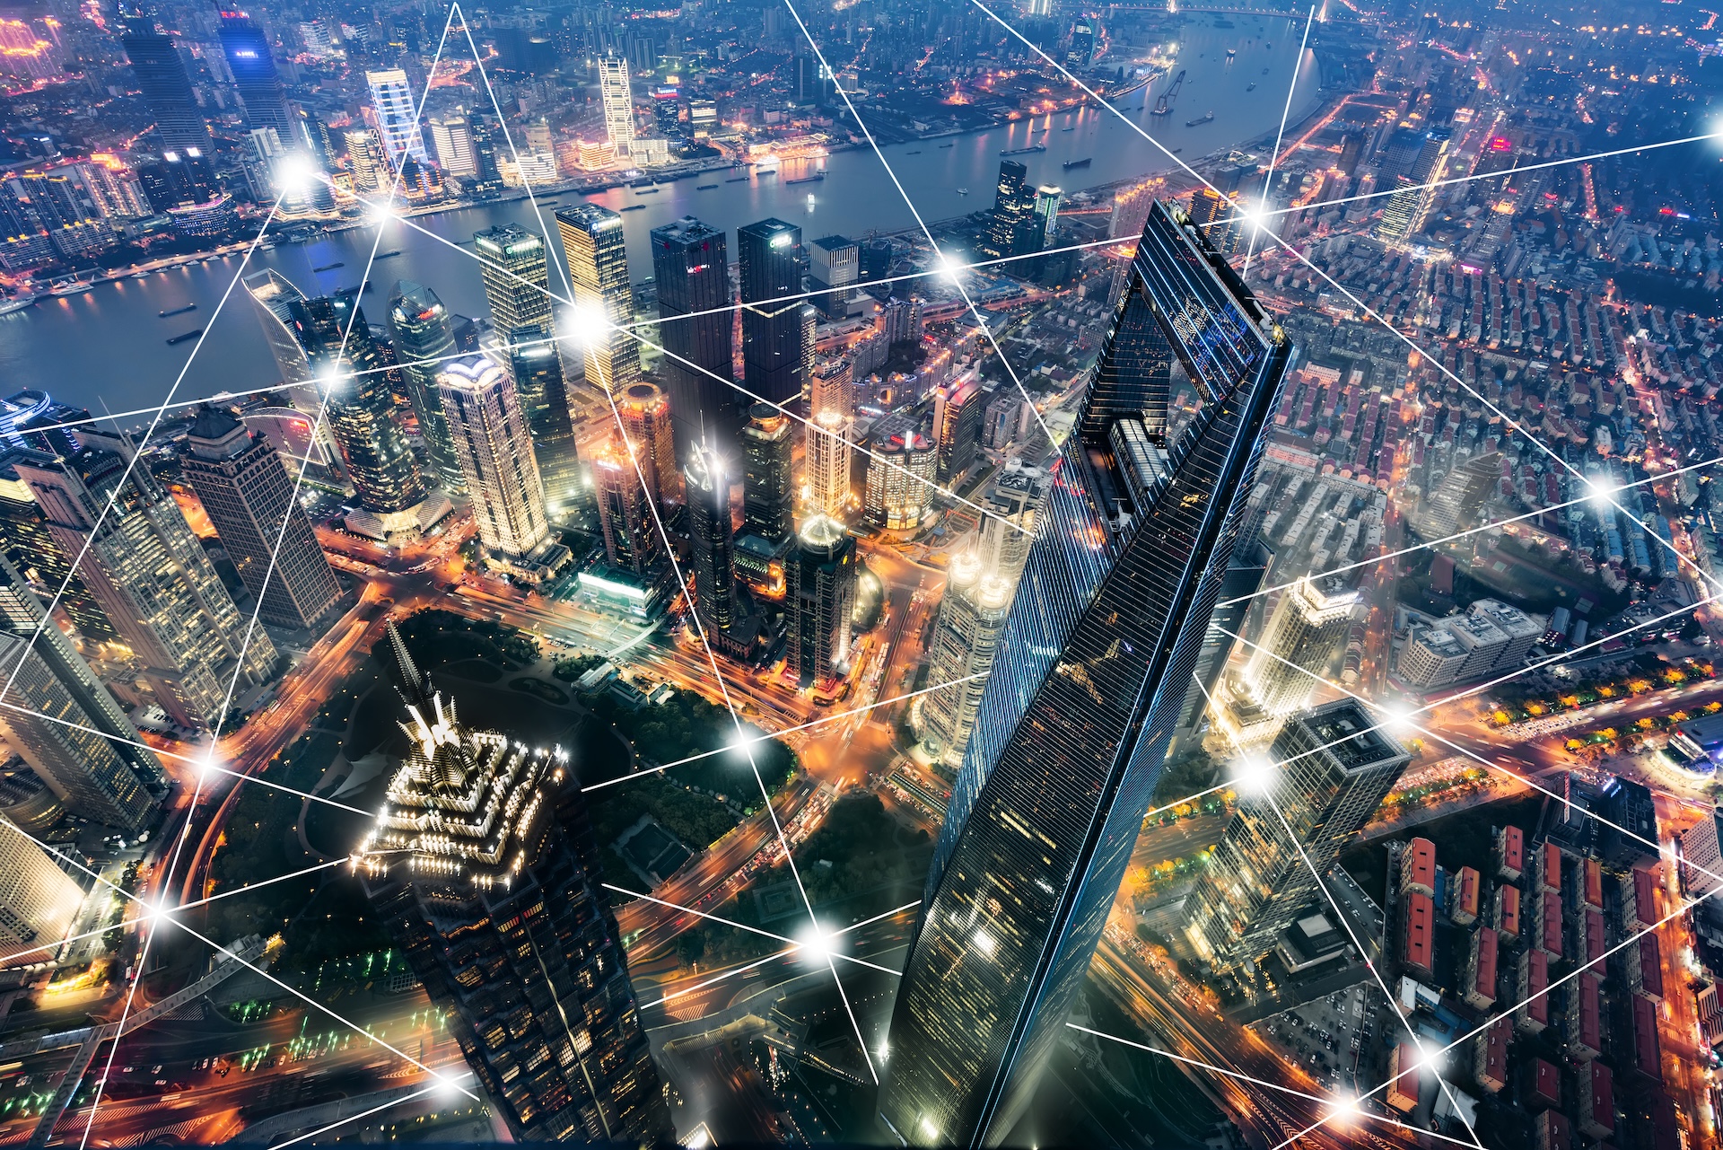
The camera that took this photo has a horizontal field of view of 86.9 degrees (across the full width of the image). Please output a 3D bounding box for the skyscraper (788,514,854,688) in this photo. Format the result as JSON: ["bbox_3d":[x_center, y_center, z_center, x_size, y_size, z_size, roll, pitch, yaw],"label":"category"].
[{"bbox_3d":[-31.870,15.230,721.690,40.000,148.000,41.000,20,44,17],"label":"skyscraper"}]

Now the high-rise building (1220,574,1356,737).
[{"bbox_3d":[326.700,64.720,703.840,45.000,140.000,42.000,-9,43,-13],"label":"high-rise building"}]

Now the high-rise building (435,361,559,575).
[{"bbox_3d":[-319.120,-96.320,800.000,39.550,193.000,38.140,18,43,16],"label":"high-rise building"}]

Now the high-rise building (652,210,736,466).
[{"bbox_3d":[-159.310,-209.430,892.080,45.400,255.370,46.660,30,48,27],"label":"high-rise building"}]

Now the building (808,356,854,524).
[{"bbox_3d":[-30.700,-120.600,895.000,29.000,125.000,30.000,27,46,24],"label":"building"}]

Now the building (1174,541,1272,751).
[{"bbox_3d":[242.410,51.010,668.280,40.000,198.000,31.000,-5,42,-10],"label":"building"}]

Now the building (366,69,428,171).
[{"bbox_3d":[-778.830,-763.340,1535.150,51.000,164.000,42.000,-22,48,-26],"label":"building"}]

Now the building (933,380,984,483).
[{"bbox_3d":[98.060,-151.790,958.470,27.660,104.000,47.950,25,46,23],"label":"building"}]

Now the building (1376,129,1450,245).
[{"bbox_3d":[927.370,-654.980,1535.750,56.000,161.000,37.000,31,48,27],"label":"building"}]

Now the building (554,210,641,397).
[{"bbox_3d":[-295.640,-311.690,1041.130,51.000,200.160,46.200,29,47,26],"label":"building"}]

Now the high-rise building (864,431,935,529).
[{"bbox_3d":[39.430,-99.160,898.210,60.000,99.000,45.000,-1,42,-4],"label":"high-rise building"}]

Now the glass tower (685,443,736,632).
[{"bbox_3d":[-117.800,-23.830,724.940,28.000,201.000,28.000,30,48,27],"label":"glass tower"}]

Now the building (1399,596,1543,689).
[{"bbox_3d":[529.420,58.800,802.690,117.000,36.000,49.000,-10,43,-15],"label":"building"}]

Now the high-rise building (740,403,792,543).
[{"bbox_3d":[-84.300,-81.100,826.200,34.000,152.000,29.000,24,45,21],"label":"high-rise building"}]

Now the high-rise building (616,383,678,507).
[{"bbox_3d":[-195.950,-106.420,852.880,33.000,151.000,33.000,17,43,15],"label":"high-rise building"}]

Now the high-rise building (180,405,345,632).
[{"bbox_3d":[-483.130,-45.680,729.520,43.000,198.000,44.000,11,42,9],"label":"high-rise building"}]

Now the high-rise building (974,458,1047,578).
[{"bbox_3d":[120.300,-14.700,775.600,44.000,138.000,35.000,13,42,11],"label":"high-rise building"}]

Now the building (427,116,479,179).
[{"bbox_3d":[-709.270,-746.170,1579.310,50.000,86.000,50.000,-18,46,-23],"label":"building"}]

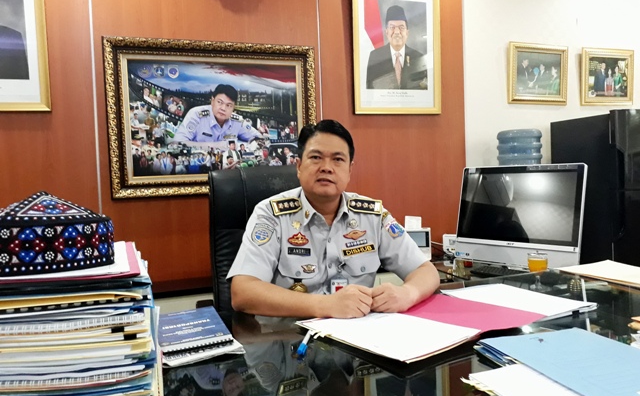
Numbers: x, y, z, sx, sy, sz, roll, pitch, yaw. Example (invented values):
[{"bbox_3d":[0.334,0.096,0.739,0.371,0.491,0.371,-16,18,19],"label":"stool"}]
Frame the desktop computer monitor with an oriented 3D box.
[{"bbox_3d":[0.891,0.073,2.223,0.135,0.445,0.570,4,-2,-40],"label":"desktop computer monitor"}]

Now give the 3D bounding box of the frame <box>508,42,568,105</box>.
[{"bbox_3d":[1.511,-0.851,3.449,0.505,0.410,0.035,-3,6,-19],"label":"frame"}]

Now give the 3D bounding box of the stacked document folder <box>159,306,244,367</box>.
[{"bbox_3d":[-0.309,0.300,1.082,0.190,0.035,0.308,-3,2,-24],"label":"stacked document folder"}]

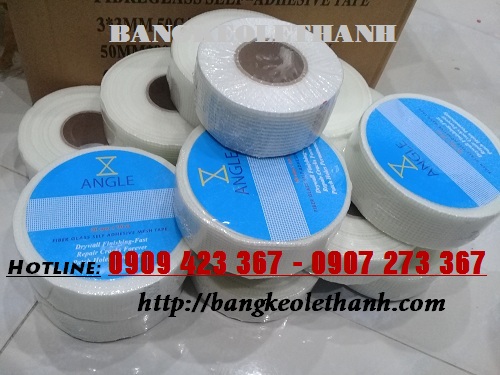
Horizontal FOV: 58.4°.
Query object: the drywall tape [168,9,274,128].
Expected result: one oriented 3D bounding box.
[{"bbox_3d":[-0.009,-0.120,0.464,0.142,0.050,0.142,8,53,-3],"label":"drywall tape"}]

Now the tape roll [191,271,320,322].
[{"bbox_3d":[0.006,0.056,0.451,0.145,0.052,0.145,14,51,2],"label":"tape roll"}]

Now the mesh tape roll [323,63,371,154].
[{"bbox_3d":[0.062,-0.090,0.496,0.138,0.050,0.138,5,55,-7],"label":"mesh tape roll"}]

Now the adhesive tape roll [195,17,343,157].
[{"bbox_3d":[0.014,-0.086,0.378,0.117,0.051,0.117,5,53,-6],"label":"adhesive tape roll"}]

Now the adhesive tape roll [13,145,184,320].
[{"bbox_3d":[-0.117,0.035,0.383,0.144,0.052,0.144,-5,54,-17],"label":"adhesive tape roll"}]

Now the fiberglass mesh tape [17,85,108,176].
[{"bbox_3d":[-0.170,-0.045,0.485,0.138,0.050,0.138,-11,56,-18],"label":"fiberglass mesh tape"}]

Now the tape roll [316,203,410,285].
[{"bbox_3d":[0.093,0.017,0.437,0.147,0.047,0.147,5,52,-7],"label":"tape roll"}]

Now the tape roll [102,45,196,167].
[{"bbox_3d":[-0.075,-0.077,0.449,0.138,0.050,0.138,2,53,-10],"label":"tape roll"}]

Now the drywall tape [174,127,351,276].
[{"bbox_3d":[0.009,0.002,0.372,0.139,0.049,0.139,5,51,-6],"label":"drywall tape"}]

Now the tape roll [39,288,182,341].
[{"bbox_3d":[-0.128,0.067,0.420,0.139,0.049,0.139,-4,54,-18],"label":"tape roll"}]

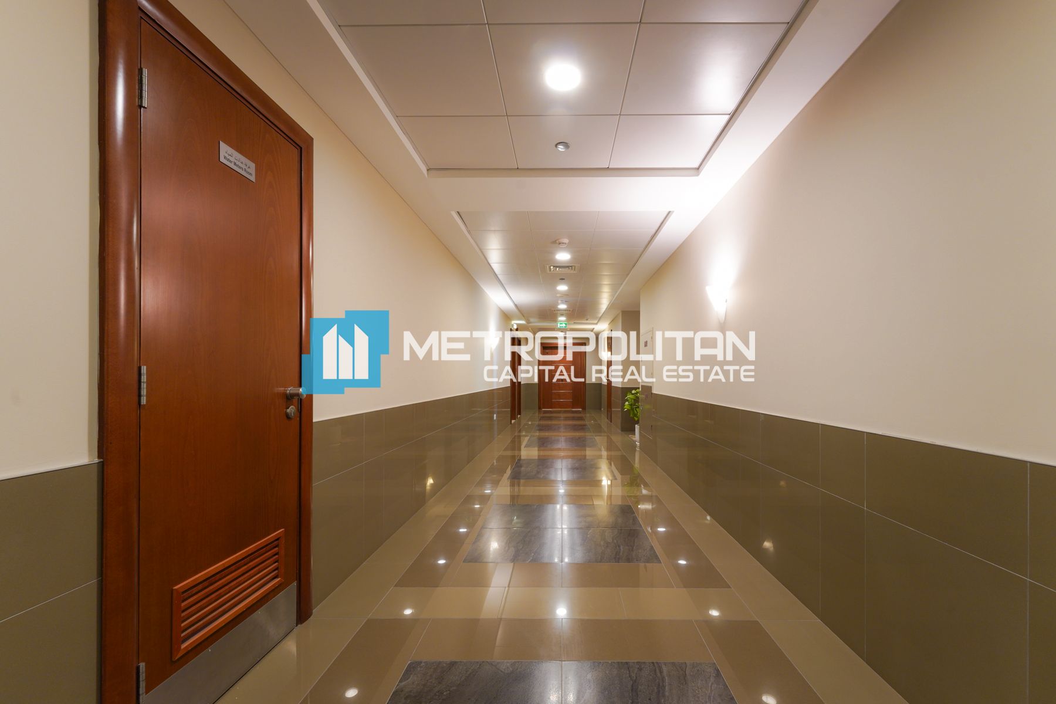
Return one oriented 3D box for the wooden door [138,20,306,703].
[{"bbox_3d":[-1.123,0.144,1.553,0.050,2.213,0.704,0,-2,4],"label":"wooden door"}]

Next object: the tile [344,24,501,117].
[{"bbox_3d":[-0.433,-1.302,1.931,0.580,0.020,0.575,0,-4,2],"label":"tile"}]

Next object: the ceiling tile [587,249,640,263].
[{"bbox_3d":[0.994,-1.126,4.794,0.580,0.020,0.568,0,-4,2],"label":"ceiling tile"}]

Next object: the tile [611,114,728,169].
[{"bbox_3d":[0.812,-1.265,2.489,0.605,0.020,0.553,0,-2,3],"label":"tile"}]

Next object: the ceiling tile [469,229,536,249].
[{"bbox_3d":[-0.251,-1.163,4.242,0.605,0.020,0.566,0,-2,3],"label":"ceiling tile"}]

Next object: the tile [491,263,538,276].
[{"bbox_3d":[-0.156,-1.096,5.387,0.605,0.020,0.602,0,-2,3],"label":"tile"}]

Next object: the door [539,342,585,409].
[{"bbox_3d":[1.192,0.838,14.131,1.613,2.292,0.120,0,-2,3],"label":"door"}]

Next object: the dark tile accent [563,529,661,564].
[{"bbox_3d":[0.539,1.330,2.832,0.606,0.012,0.577,0,-2,3],"label":"dark tile accent"}]

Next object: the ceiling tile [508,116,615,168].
[{"bbox_3d":[0.207,-1.265,2.489,0.605,0.020,0.553,0,-2,3],"label":"ceiling tile"}]

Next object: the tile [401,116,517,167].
[{"bbox_3d":[-0.386,-1.267,2.498,0.580,0.020,0.565,0,-4,2],"label":"tile"}]

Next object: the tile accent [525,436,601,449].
[{"bbox_3d":[0.606,1.606,7.271,1.221,0.020,1.245,0,-4,2],"label":"tile accent"}]

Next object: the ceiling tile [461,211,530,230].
[{"bbox_3d":[-0.288,-1.195,3.668,0.580,0.020,0.573,0,-4,2],"label":"ceiling tile"}]

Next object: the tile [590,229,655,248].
[{"bbox_3d":[0.947,-1.161,4.232,0.580,0.020,0.562,0,-4,2],"label":"tile"}]

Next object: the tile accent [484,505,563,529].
[{"bbox_3d":[-0.021,1.369,3.410,0.611,0.020,0.588,0,-4,2],"label":"tile accent"}]

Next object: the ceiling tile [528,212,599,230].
[{"bbox_3d":[0.306,-1.196,3.676,0.605,0.020,0.566,0,-2,3],"label":"ceiling tile"}]

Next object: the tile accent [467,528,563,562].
[{"bbox_3d":[-0.067,1.330,2.832,0.606,0.012,0.577,0,-2,3],"label":"tile accent"}]

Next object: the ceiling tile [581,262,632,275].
[{"bbox_3d":[1.041,-1.091,5.362,0.580,0.020,0.575,0,-4,2],"label":"ceiling tile"}]

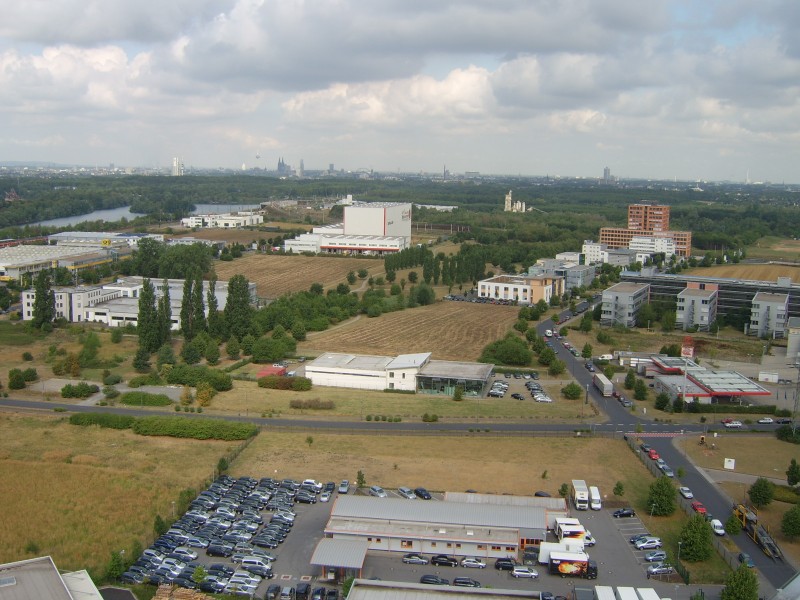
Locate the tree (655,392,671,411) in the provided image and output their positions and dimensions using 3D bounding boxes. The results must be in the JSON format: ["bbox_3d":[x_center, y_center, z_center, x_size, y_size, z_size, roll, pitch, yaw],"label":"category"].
[{"bbox_3d":[74.083,28.077,201.180,4.300,5.000,4.300,1,10,0],"label":"tree"}]

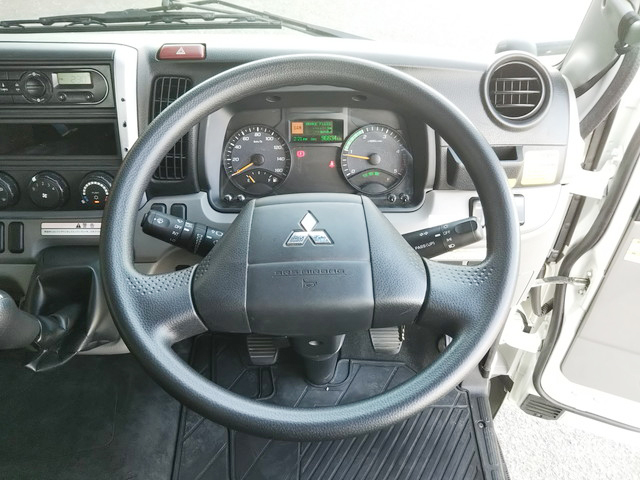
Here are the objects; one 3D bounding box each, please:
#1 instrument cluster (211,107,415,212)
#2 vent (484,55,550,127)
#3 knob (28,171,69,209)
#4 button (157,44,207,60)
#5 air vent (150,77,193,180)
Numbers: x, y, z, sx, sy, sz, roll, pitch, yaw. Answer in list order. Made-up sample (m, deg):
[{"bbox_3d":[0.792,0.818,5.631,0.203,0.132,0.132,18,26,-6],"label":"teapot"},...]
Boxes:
[{"bbox_3d":[-0.003,-0.110,0.745,0.264,0.137,0.050,0,8,0],"label":"instrument cluster"},{"bbox_3d":[0.246,-0.187,0.695,0.080,0.085,0.030,0,11,1],"label":"vent"},{"bbox_3d":[-0.341,-0.062,0.697,0.045,0.045,0.020,0,16,0],"label":"knob"},{"bbox_3d":[-0.173,-0.236,0.697,0.058,0.020,0.018,0,9,0],"label":"button"},{"bbox_3d":[-0.190,-0.142,0.708,0.050,0.131,0.028,0,9,-4],"label":"air vent"}]

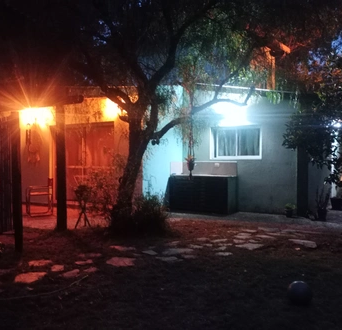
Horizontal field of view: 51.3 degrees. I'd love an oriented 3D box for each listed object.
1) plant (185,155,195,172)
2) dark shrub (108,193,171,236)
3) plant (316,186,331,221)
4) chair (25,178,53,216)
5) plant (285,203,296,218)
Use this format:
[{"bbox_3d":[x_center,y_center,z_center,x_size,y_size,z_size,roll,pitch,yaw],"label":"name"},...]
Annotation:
[{"bbox_3d":[0.373,-0.028,6.700,0.190,0.340,0.190,0,2,0],"label":"plant"},{"bbox_3d":[-0.575,0.851,6.500,1.030,0.720,0.850,0,2,0],"label":"dark shrub"},{"bbox_3d":[3.203,0.805,7.500,0.340,0.700,0.340,0,2,29],"label":"plant"},{"bbox_3d":[-3.129,0.738,8.500,0.540,0.890,0.540,-1,2,-28],"label":"chair"},{"bbox_3d":[2.647,0.985,7.850,0.250,0.330,0.250,0,2,29],"label":"plant"}]

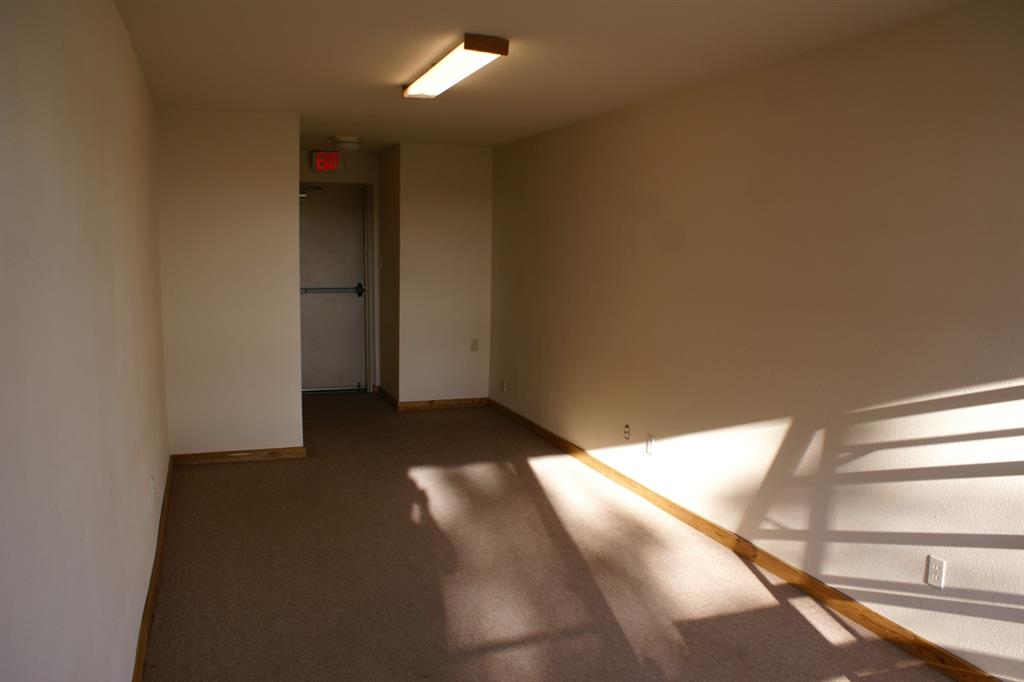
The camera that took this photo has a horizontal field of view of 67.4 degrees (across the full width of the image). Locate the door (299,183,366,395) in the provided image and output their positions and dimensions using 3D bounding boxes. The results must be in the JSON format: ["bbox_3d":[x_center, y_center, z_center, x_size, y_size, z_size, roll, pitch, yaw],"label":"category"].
[{"bbox_3d":[-1.956,-0.513,7.863,0.915,2.100,0.050,-2,8,-21],"label":"door"}]

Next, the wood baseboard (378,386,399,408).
[{"bbox_3d":[-1.223,0.568,7.622,0.017,0.081,0.900,-2,8,-21],"label":"wood baseboard"}]

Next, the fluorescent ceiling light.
[{"bbox_3d":[-0.315,-1.335,3.818,0.210,0.070,1.180,-2,8,-21],"label":"fluorescent ceiling light"}]

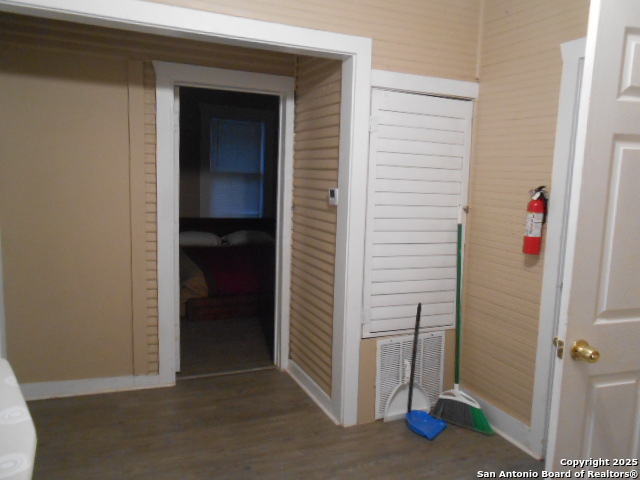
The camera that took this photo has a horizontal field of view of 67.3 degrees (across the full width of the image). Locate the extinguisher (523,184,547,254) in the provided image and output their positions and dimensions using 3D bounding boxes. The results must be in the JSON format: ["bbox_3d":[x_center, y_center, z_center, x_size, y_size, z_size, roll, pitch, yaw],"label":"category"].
[{"bbox_3d":[1.109,-0.100,2.476,0.108,0.352,0.103,-2,8,-33],"label":"extinguisher"}]

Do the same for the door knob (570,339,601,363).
[{"bbox_3d":[0.820,0.348,1.470,0.062,0.062,0.062,0,7,-16],"label":"door knob"}]

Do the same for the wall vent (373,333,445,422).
[{"bbox_3d":[0.566,0.835,2.954,0.492,0.490,0.022,-1,7,-23],"label":"wall vent"}]

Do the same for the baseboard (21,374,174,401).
[{"bbox_3d":[-1.452,0.958,3.179,0.920,0.102,0.022,-1,7,-21],"label":"baseboard"}]

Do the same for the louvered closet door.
[{"bbox_3d":[0.588,-0.135,2.840,0.693,1.418,0.035,-1,7,-23],"label":"louvered closet door"}]

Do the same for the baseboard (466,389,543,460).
[{"bbox_3d":[1.051,1.058,2.822,0.022,0.134,0.645,-1,7,-23],"label":"baseboard"}]

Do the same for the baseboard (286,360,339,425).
[{"bbox_3d":[-0.064,0.988,3.236,0.022,0.115,0.885,-1,7,-23],"label":"baseboard"}]

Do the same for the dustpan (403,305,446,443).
[{"bbox_3d":[0.623,0.744,2.806,0.220,0.735,0.230,7,8,38],"label":"dustpan"}]

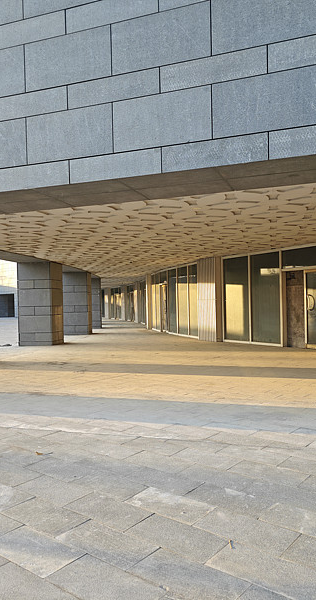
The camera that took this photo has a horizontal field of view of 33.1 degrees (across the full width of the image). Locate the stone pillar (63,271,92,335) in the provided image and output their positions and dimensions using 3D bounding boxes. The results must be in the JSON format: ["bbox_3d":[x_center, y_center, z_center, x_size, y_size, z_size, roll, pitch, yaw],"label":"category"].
[{"bbox_3d":[-3.759,0.163,24.811,1.160,2.800,1.160,-1,1,3],"label":"stone pillar"}]

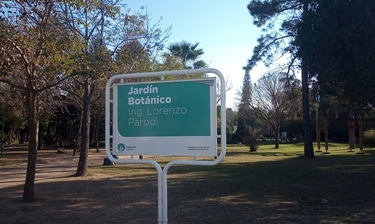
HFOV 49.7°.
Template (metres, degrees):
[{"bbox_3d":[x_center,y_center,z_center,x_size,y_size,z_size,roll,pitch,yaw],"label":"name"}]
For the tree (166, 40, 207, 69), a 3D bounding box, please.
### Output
[{"bbox_3d":[-0.142,-1.741,40.291,3.900,10.884,3.900,0,-3,0],"label":"tree"}]

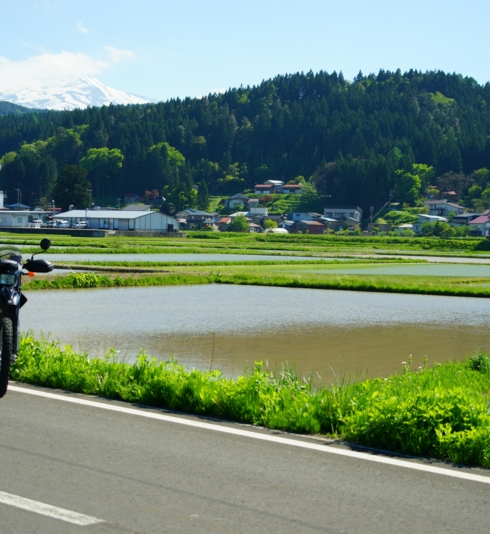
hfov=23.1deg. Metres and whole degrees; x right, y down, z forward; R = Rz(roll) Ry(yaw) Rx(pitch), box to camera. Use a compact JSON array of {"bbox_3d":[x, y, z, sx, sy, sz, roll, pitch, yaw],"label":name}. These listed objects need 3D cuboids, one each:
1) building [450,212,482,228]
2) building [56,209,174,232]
[{"bbox_3d":[57.570,-11.110,312.000,7.500,5.600,5.500,2,2,33],"label":"building"},{"bbox_3d":[-31.770,-11.150,294.000,28.000,4.700,15.000,3,2,40],"label":"building"}]

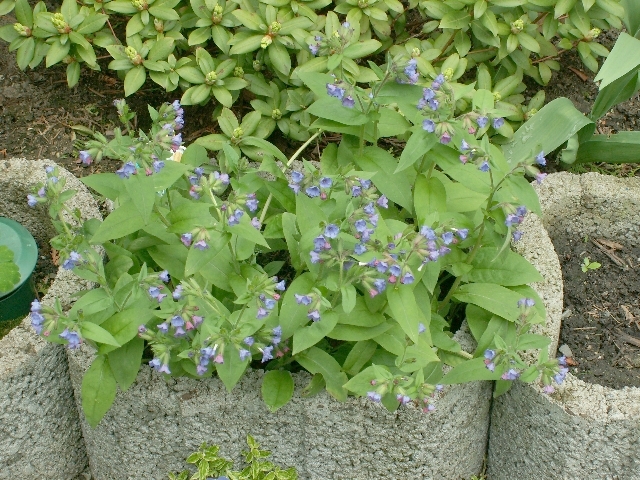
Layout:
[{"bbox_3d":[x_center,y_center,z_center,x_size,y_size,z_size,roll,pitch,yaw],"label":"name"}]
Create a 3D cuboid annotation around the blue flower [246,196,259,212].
[{"bbox_3d":[-0.074,-0.039,1.270,0.014,0.016,0.014,-10,30,-17],"label":"blue flower"}]

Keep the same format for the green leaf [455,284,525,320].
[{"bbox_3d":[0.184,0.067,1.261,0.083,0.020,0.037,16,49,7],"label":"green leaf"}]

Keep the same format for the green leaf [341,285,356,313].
[{"bbox_3d":[0.029,0.060,1.180,0.016,0.030,0.011,-3,18,1],"label":"green leaf"}]

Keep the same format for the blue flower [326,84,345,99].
[{"bbox_3d":[0.018,-0.170,1.336,0.021,0.017,0.016,14,30,20],"label":"blue flower"}]

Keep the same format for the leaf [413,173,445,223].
[{"bbox_3d":[0.132,-0.050,1.390,0.040,0.016,0.062,-1,73,1],"label":"leaf"}]

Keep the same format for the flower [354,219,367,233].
[{"bbox_3d":[0.044,-0.016,1.280,0.014,0.013,0.013,2,42,5],"label":"flower"}]

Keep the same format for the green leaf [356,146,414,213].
[{"bbox_3d":[0.077,-0.072,1.378,0.046,0.020,0.105,-35,66,-18],"label":"green leaf"}]

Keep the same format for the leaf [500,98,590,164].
[{"bbox_3d":[0.280,-0.129,1.442,0.145,0.029,0.058,-30,56,-25],"label":"leaf"}]

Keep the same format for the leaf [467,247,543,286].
[{"bbox_3d":[0.214,0.031,1.350,0.088,0.014,0.045,4,58,3],"label":"leaf"}]

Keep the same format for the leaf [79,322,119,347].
[{"bbox_3d":[-0.202,0.088,1.069,0.046,0.008,0.018,23,45,20],"label":"leaf"}]

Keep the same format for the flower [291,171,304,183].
[{"bbox_3d":[-0.025,-0.069,1.272,0.015,0.013,0.013,3,15,5],"label":"flower"}]

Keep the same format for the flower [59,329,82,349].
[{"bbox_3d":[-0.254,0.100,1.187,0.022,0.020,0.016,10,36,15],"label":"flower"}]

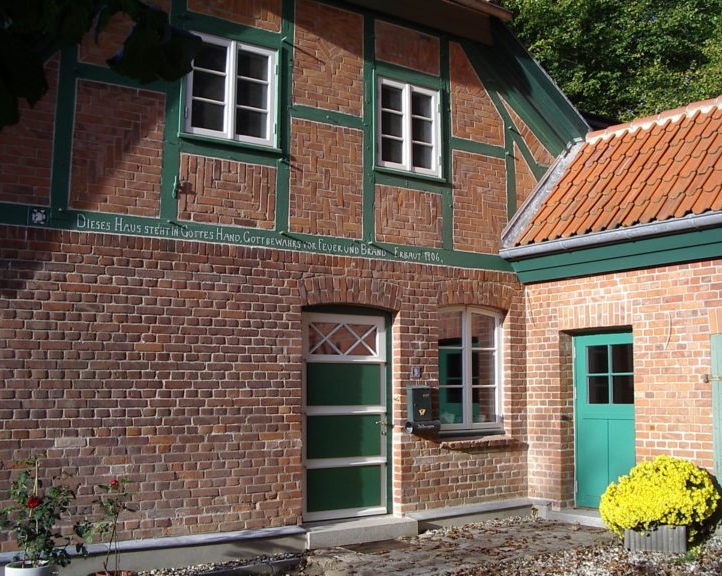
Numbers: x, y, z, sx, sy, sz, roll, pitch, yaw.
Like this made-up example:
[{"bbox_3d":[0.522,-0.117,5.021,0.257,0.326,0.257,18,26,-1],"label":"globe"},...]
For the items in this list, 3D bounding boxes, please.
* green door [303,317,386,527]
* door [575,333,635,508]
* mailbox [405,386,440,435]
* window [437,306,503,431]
[{"bbox_3d":[-0.170,1.305,8.662,0.990,2.060,0.080,4,-8,-31],"label":"green door"},{"bbox_3d":[2.700,1.444,9.070,0.080,1.880,0.960,5,-9,-36],"label":"door"},{"bbox_3d":[0.646,1.291,8.884,0.420,0.480,0.130,4,-8,-31],"label":"mailbox"},{"bbox_3d":[1.186,0.910,9.520,1.060,1.410,0.100,4,-8,-31],"label":"window"}]

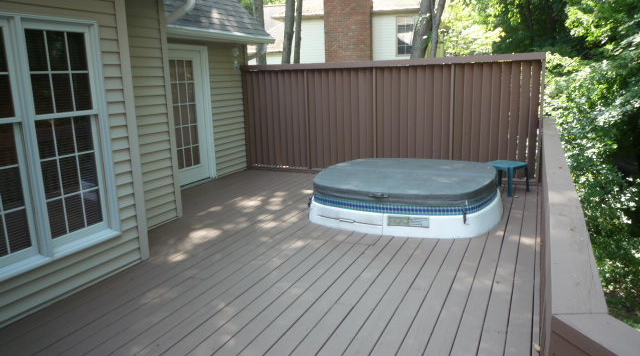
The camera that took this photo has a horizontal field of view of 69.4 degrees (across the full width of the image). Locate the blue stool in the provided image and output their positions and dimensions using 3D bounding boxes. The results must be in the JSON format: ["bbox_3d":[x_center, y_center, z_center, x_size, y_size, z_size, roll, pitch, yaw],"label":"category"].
[{"bbox_3d":[2.569,-0.004,6.394,0.441,0.395,0.441,-10,15,-34],"label":"blue stool"}]

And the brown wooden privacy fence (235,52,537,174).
[{"bbox_3d":[0.869,-0.935,7.429,4.869,1.862,0.130,4,14,24],"label":"brown wooden privacy fence"}]

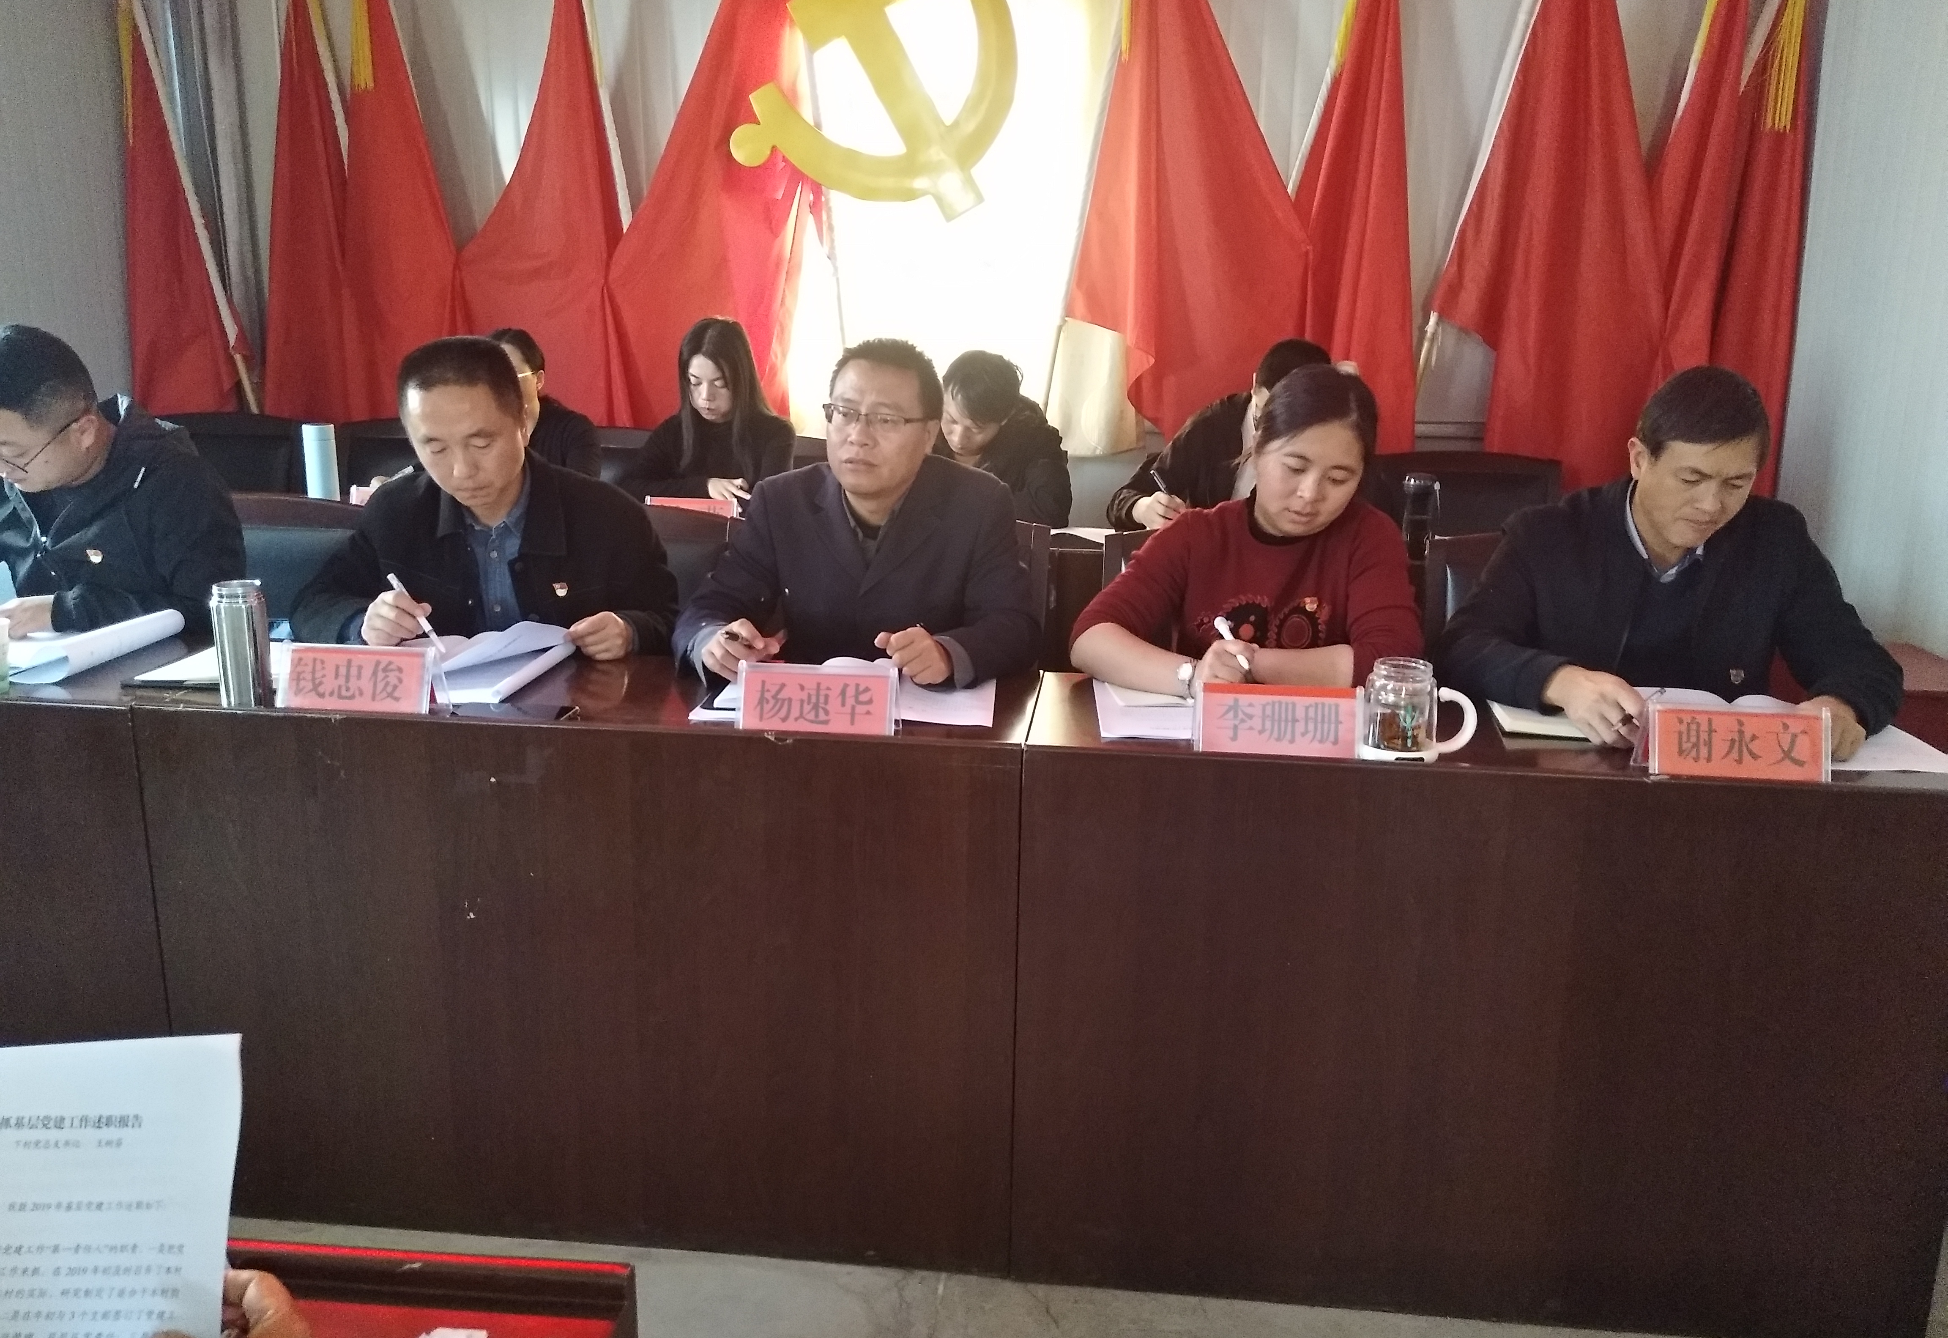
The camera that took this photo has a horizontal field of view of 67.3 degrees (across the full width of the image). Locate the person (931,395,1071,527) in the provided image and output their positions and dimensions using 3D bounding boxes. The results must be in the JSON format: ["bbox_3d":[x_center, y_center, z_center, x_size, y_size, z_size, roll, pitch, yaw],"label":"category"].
[{"bbox_3d":[0.007,-0.229,3.947,0.530,1.195,0.700,5,14,15],"label":"person"}]

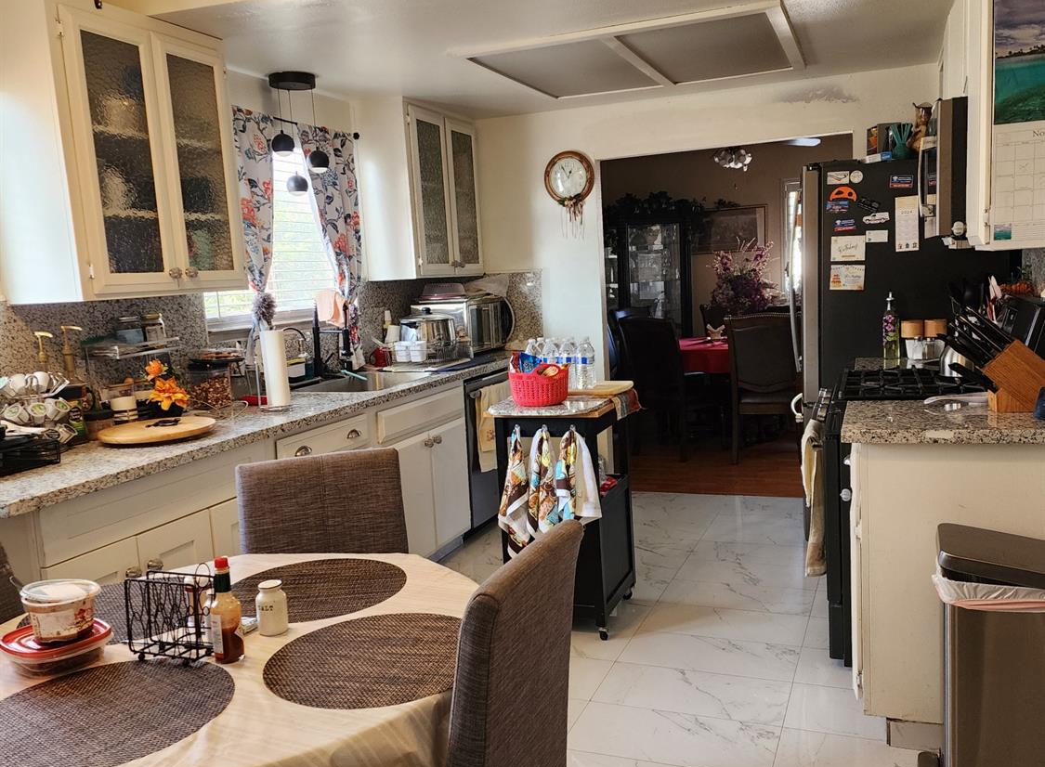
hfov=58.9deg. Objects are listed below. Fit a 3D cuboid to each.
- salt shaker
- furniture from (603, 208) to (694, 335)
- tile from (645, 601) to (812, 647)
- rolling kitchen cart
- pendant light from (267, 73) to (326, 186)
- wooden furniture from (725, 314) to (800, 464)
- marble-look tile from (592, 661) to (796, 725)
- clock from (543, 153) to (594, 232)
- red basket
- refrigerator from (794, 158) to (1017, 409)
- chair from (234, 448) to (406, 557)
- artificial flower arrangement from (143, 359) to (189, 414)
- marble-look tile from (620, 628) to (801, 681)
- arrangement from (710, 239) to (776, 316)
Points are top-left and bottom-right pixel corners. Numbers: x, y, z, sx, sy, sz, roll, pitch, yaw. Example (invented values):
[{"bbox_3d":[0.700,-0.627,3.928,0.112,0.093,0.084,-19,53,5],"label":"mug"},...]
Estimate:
[{"bbox_3d":[-0.471,0.422,1.735,0.057,0.093,0.057,-2,7,8],"label":"salt shaker"},{"bbox_3d":[1.077,-0.695,8.830,1.050,1.900,0.450,0,8,22],"label":"furniture"},{"bbox_3d":[0.788,0.947,3.624,0.610,0.010,0.305,-1,8,22],"label":"tile"},{"bbox_3d":[0.172,0.516,3.754,0.480,0.886,0.480,-1,8,22],"label":"rolling kitchen cart"},{"bbox_3d":[-0.988,-1.087,4.099,0.240,0.520,0.230,-4,7,-8],"label":"pendant light"},{"bbox_3d":[1.653,0.016,6.441,0.490,1.030,0.600,-1,7,13],"label":"wooden furniture"},{"bbox_3d":[0.562,1.024,3.057,0.611,0.010,0.318,0,8,22],"label":"marble-look tile"},{"bbox_3d":[0.284,-1.172,5.661,0.315,0.490,0.055,-1,8,22],"label":"clock"},{"bbox_3d":[0.056,0.002,3.655,0.210,0.155,0.245,-4,7,-11],"label":"red basket"},{"bbox_3d":[1.861,-0.148,4.615,0.920,1.790,0.910,-1,8,22],"label":"refrigerator"},{"bbox_3d":[-0.472,0.692,2.287,0.450,0.945,0.600,-4,7,-10],"label":"chair"},{"bbox_3d":[-1.317,0.030,3.411,0.160,0.235,0.150,-6,8,-21],"label":"artificial flower arrangement"},{"bbox_3d":[0.675,0.988,3.344,0.610,0.010,0.305,-1,8,22],"label":"marble-look tile"},{"bbox_3d":[1.713,-0.729,7.204,0.460,0.790,0.420,-1,8,22],"label":"arrangement"}]

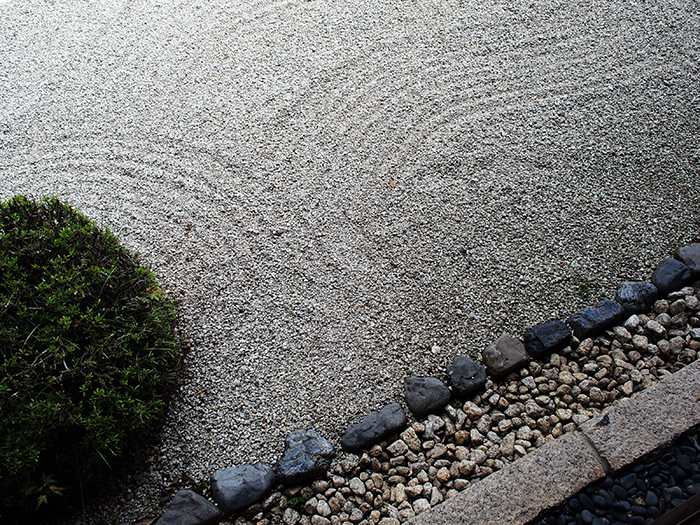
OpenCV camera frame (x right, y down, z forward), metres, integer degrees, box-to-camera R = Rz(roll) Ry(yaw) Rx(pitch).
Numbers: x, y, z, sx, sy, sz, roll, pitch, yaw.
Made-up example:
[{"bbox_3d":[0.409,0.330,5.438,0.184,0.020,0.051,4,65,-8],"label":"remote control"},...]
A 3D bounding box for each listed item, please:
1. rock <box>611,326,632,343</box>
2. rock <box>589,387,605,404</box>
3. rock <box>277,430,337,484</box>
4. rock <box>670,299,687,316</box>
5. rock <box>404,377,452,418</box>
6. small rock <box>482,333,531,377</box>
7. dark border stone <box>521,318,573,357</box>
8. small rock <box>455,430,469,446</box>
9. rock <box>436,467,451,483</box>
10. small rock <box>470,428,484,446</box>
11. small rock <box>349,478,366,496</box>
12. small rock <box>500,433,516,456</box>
[{"bbox_3d":[0.914,0.241,2.306,0.057,0.032,0.037,32,59,22],"label":"rock"},{"bbox_3d":[0.852,0.460,2.377,0.050,0.045,0.053,17,50,13],"label":"rock"},{"bbox_3d":[-0.131,0.570,2.023,0.175,0.099,0.133,-23,56,-16],"label":"rock"},{"bbox_3d":[1.213,0.166,2.537,0.047,0.048,0.056,19,55,14],"label":"rock"},{"bbox_3d":[0.244,0.420,2.142,0.138,0.087,0.113,-23,56,-16],"label":"rock"},{"bbox_3d":[0.507,0.301,2.230,0.143,0.091,0.117,-23,56,-16],"label":"small rock"},{"bbox_3d":[0.706,0.274,2.448,0.165,0.100,0.098,-22,56,-16],"label":"dark border stone"},{"bbox_3d":[0.366,0.579,2.261,0.043,0.039,0.046,2,49,0],"label":"small rock"},{"bbox_3d":[0.294,0.665,2.147,0.036,0.040,0.037,-15,54,-11],"label":"rock"},{"bbox_3d":[0.420,0.576,2.264,0.042,0.042,0.052,17,50,13],"label":"small rock"},{"bbox_3d":[0.026,0.698,2.142,0.035,0.038,0.056,-33,60,-22],"label":"small rock"},{"bbox_3d":[0.517,0.594,2.244,0.043,0.040,0.074,21,51,16],"label":"small rock"}]

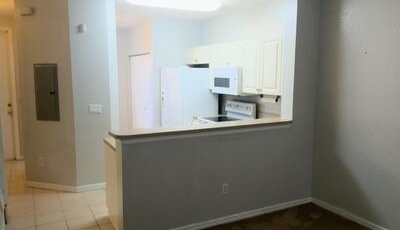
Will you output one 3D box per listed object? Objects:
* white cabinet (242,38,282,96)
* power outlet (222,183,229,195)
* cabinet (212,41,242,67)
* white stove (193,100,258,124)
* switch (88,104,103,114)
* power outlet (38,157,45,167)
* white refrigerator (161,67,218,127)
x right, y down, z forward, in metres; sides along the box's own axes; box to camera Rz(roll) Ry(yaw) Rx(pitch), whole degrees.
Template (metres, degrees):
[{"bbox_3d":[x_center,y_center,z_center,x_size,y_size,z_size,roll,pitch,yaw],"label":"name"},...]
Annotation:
[{"bbox_3d":[0.996,-0.672,4.725,0.325,0.745,0.900,-4,9,-27],"label":"white cabinet"},{"bbox_3d":[0.293,0.828,3.745,0.073,0.115,0.012,-4,9,-27],"label":"power outlet"},{"bbox_3d":[0.595,-0.961,5.453,0.325,0.368,0.810,-4,9,-27],"label":"cabinet"},{"bbox_3d":[0.429,0.402,5.519,0.700,1.180,0.760,-4,9,-27],"label":"white stove"},{"bbox_3d":[-1.472,-0.084,4.737,0.180,0.117,0.012,-4,9,-27],"label":"switch"},{"bbox_3d":[-2.293,0.686,4.851,0.073,0.115,0.012,2,8,14],"label":"power outlet"},{"bbox_3d":[-0.187,0.003,6.332,0.780,1.750,0.840,-4,9,-27],"label":"white refrigerator"}]

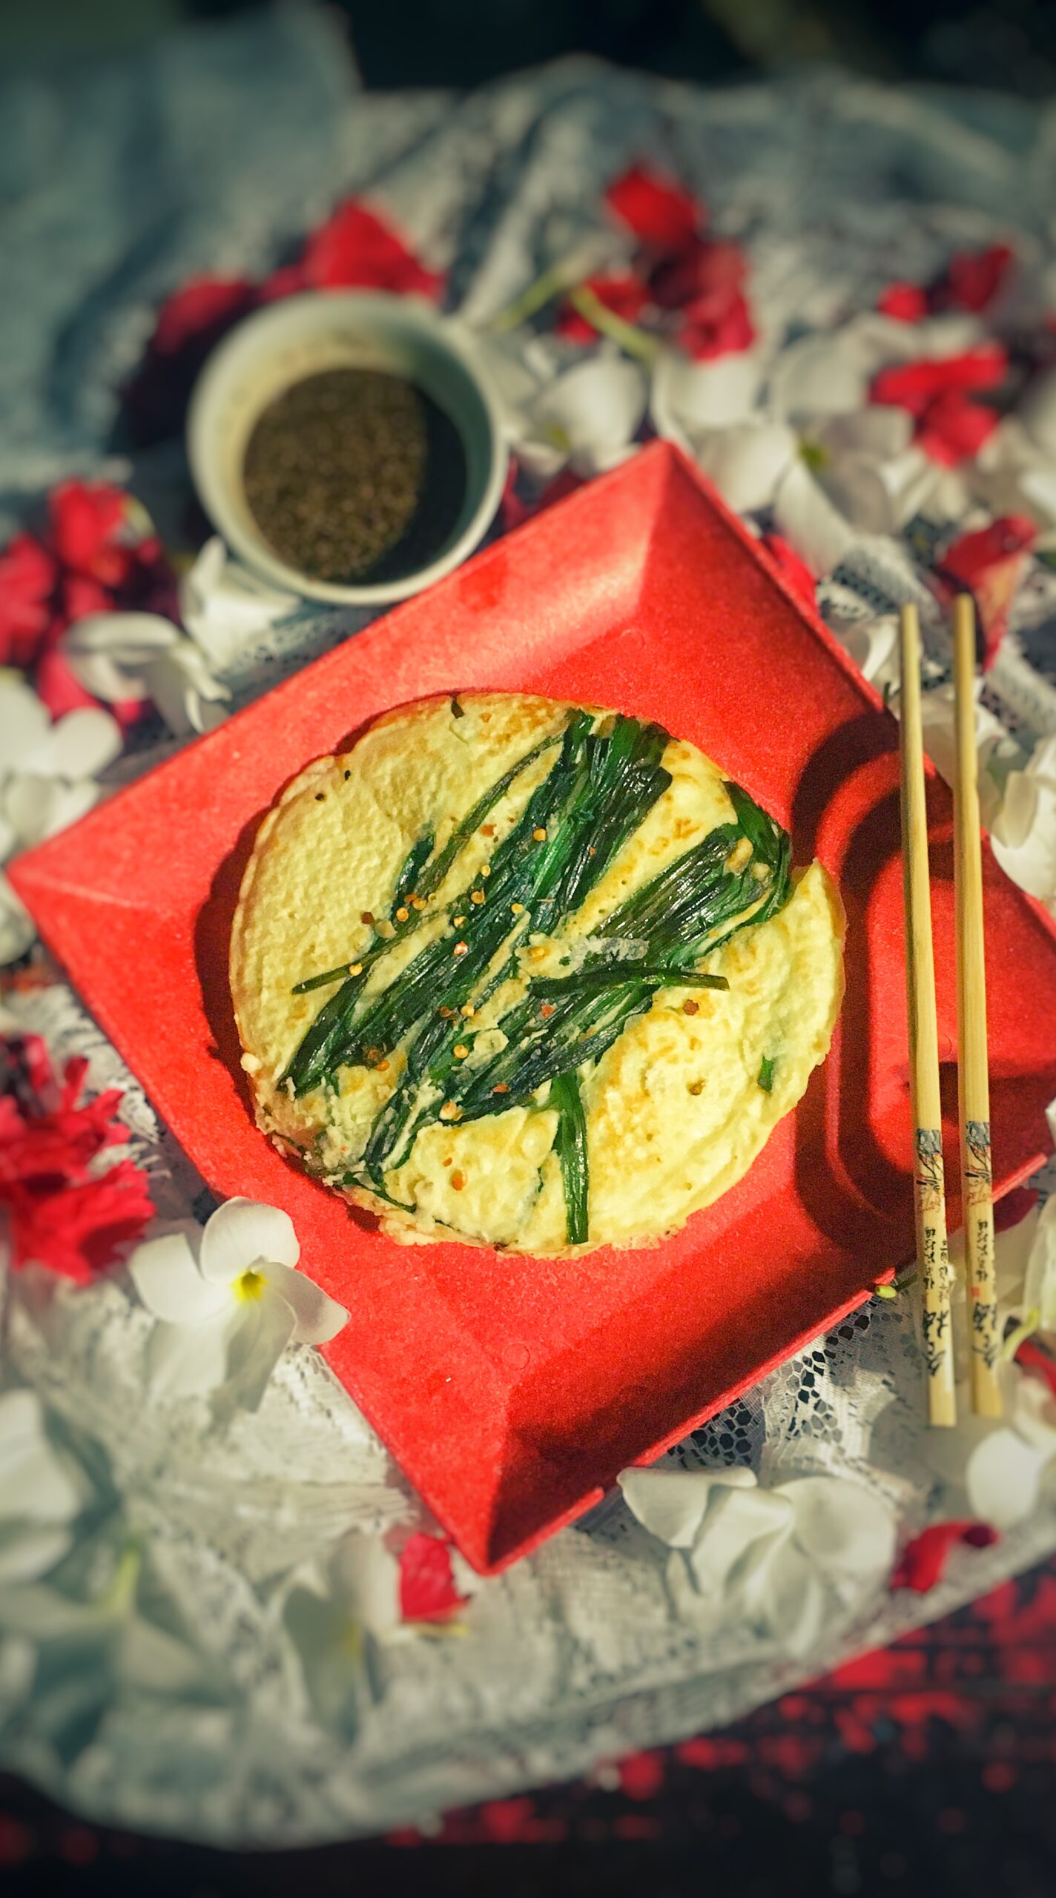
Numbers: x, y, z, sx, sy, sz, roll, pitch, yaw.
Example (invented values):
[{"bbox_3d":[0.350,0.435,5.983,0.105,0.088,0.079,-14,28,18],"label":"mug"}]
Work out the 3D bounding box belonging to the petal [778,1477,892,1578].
[{"bbox_3d":[0.084,0.157,0.432,0.032,0.013,0.026,17,78,2],"label":"petal"}]

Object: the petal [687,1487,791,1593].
[{"bbox_3d":[0.058,0.161,0.434,0.027,0.015,0.031,15,79,1],"label":"petal"}]

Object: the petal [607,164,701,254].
[{"bbox_3d":[0.040,-0.238,0.512,0.030,0.015,0.025,30,79,4],"label":"petal"}]

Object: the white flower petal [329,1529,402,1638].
[{"bbox_3d":[-0.045,0.175,0.440,0.020,0.014,0.029,0,77,-1],"label":"white flower petal"}]

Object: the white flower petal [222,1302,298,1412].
[{"bbox_3d":[-0.074,0.112,0.436,0.020,0.011,0.036,4,106,-1],"label":"white flower petal"}]

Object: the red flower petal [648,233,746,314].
[{"bbox_3d":[0.055,-0.217,0.511,0.032,0.014,0.030,5,78,-1],"label":"red flower petal"}]

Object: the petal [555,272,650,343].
[{"bbox_3d":[0.024,-0.208,0.515,0.030,0.013,0.020,-22,80,-7],"label":"petal"}]

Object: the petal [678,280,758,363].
[{"bbox_3d":[0.062,-0.206,0.523,0.026,0.015,0.028,0,77,-1],"label":"petal"}]

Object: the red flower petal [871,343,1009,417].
[{"bbox_3d":[0.131,-0.181,0.506,0.046,0.013,0.022,-14,79,-5],"label":"red flower petal"}]

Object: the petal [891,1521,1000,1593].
[{"bbox_3d":[0.115,0.168,0.438,0.032,0.012,0.016,-18,79,-6],"label":"petal"}]

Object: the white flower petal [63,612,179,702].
[{"bbox_3d":[-0.126,-0.090,0.492,0.035,0.015,0.029,0,77,-1],"label":"white flower petal"}]

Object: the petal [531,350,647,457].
[{"bbox_3d":[0.020,-0.173,0.505,0.039,0.018,0.033,-44,83,-10],"label":"petal"}]

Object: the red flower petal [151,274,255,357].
[{"bbox_3d":[-0.105,-0.204,0.511,0.039,0.015,0.022,-43,82,-9],"label":"red flower petal"}]

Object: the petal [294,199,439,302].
[{"bbox_3d":[-0.052,-0.226,0.518,0.045,0.020,0.041,4,78,-1],"label":"petal"}]

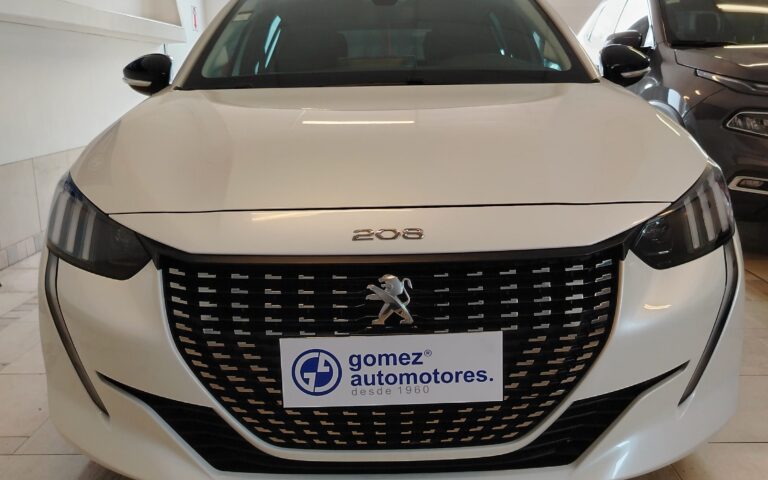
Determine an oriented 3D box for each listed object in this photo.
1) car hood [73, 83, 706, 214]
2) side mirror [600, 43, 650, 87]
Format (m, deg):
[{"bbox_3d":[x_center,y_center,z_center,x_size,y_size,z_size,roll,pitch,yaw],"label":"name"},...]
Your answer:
[{"bbox_3d":[0.020,-0.265,1.848,1.470,0.280,1.080,-1,13,0],"label":"car hood"},{"bbox_3d":[0.902,-0.652,2.648,0.195,0.160,0.160,-1,13,0],"label":"side mirror"}]

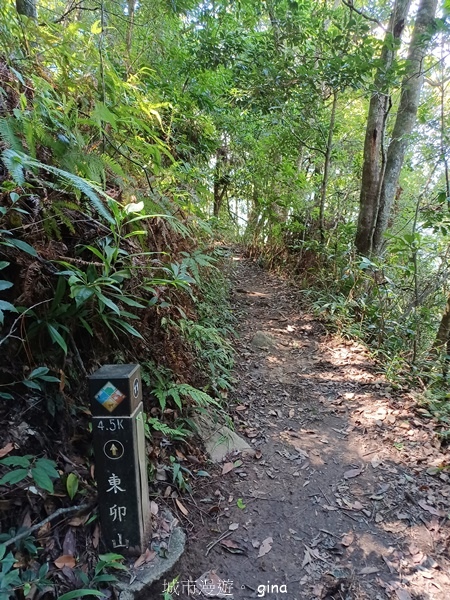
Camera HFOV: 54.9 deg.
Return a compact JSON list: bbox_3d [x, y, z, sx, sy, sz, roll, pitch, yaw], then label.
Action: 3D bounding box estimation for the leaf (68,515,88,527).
[{"bbox_3d":[-0.615,0.926,1.820,0.083,0.022,0.050,-1,25,-14],"label":"leaf"}]

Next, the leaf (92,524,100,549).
[{"bbox_3d":[-0.495,0.912,1.670,0.029,0.080,0.030,-2,8,0],"label":"leaf"}]

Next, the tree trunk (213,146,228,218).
[{"bbox_3d":[-0.109,-2.847,10.500,0.380,1.750,0.340,-2,8,0],"label":"tree trunk"}]

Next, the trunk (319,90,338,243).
[{"bbox_3d":[1.855,-2.347,7.755,0.110,2.620,0.110,3,11,-1],"label":"trunk"}]

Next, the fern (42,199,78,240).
[{"bbox_3d":[-0.930,-0.455,2.450,0.170,0.220,0.140,-9,13,-37],"label":"fern"}]

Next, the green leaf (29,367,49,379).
[{"bbox_3d":[-0.765,0.299,1.780,0.077,0.033,0.050,-2,8,0],"label":"green leaf"}]

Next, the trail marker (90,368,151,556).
[{"bbox_3d":[-0.401,0.618,1.694,0.150,0.701,0.150,-1,8,4],"label":"trail marker"}]

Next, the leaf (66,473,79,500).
[{"bbox_3d":[-0.608,0.746,1.730,0.046,0.108,0.030,-2,8,0],"label":"leaf"}]

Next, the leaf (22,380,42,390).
[{"bbox_3d":[-0.782,0.348,1.760,0.075,0.030,0.050,-2,8,0],"label":"leaf"}]

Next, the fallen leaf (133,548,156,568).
[{"bbox_3d":[-0.303,0.978,1.640,0.084,0.027,0.075,-2,8,0],"label":"fallen leaf"}]

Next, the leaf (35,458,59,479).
[{"bbox_3d":[-0.764,0.727,1.860,0.133,0.022,0.060,27,38,17],"label":"leaf"}]

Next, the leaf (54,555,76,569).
[{"bbox_3d":[-0.626,1.026,1.700,0.080,0.020,0.055,4,21,-1],"label":"leaf"}]

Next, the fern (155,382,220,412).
[{"bbox_3d":[-0.225,0.585,2.600,0.350,0.140,0.200,-5,12,-20],"label":"fern"}]

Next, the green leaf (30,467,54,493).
[{"bbox_3d":[-0.766,0.759,1.821,0.150,0.022,0.060,32,40,24],"label":"green leaf"}]

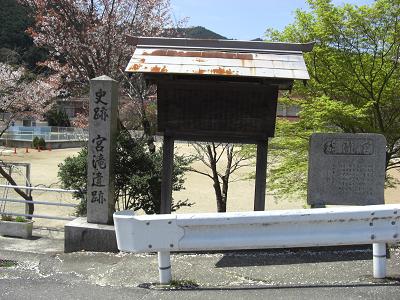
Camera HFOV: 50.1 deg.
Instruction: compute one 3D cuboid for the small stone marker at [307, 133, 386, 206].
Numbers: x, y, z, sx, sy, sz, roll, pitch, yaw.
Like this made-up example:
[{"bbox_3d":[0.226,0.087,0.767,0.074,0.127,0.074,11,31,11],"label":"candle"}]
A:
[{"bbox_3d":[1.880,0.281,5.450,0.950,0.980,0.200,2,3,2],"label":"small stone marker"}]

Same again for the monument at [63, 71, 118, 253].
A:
[{"bbox_3d":[-1.289,0.158,5.600,0.680,2.260,0.670,2,3,4],"label":"monument"}]

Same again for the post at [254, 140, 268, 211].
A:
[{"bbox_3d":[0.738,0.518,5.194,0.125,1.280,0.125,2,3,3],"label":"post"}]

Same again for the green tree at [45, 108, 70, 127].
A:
[{"bbox_3d":[-22.000,-4.632,66.000,3.800,3.700,3.600,2,3,0],"label":"green tree"}]

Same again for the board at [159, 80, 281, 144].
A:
[{"bbox_3d":[0.211,-0.456,5.060,1.410,0.710,0.130,2,3,3],"label":"board"}]

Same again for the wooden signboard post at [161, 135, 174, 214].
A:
[{"bbox_3d":[-0.398,0.522,5.255,0.125,1.340,0.125,2,3,3],"label":"wooden signboard post"}]

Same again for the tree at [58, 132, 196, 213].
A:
[{"bbox_3d":[-1.187,0.417,7.000,1.950,1.450,1.650,2,3,3],"label":"tree"}]

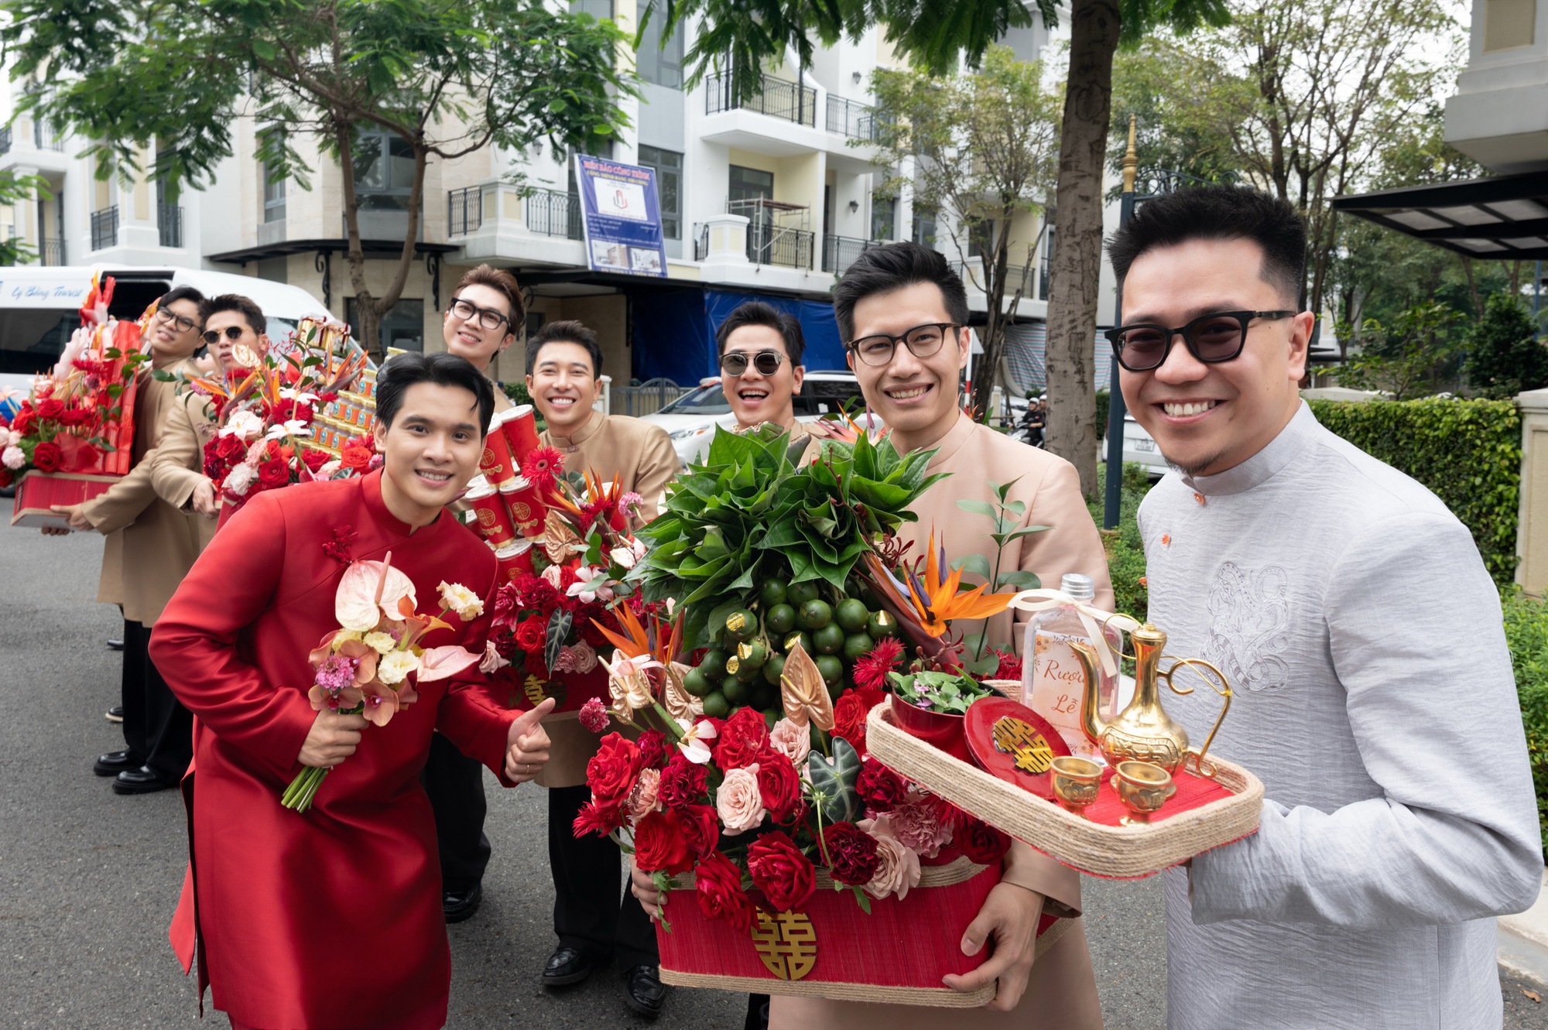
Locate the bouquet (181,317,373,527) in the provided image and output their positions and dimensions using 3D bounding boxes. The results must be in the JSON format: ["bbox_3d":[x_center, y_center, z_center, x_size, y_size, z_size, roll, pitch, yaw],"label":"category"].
[{"bbox_3d":[-1.379,-0.273,2.930,0.520,0.540,0.380,-1,7,-21],"label":"bouquet"}]

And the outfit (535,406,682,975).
[{"bbox_3d":[-0.445,0.416,2.415,0.530,1.319,0.420,2,5,5],"label":"outfit"}]

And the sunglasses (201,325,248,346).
[{"bbox_3d":[-1.750,-0.557,3.350,0.140,0.048,0.140,-12,-11,0],"label":"sunglasses"}]

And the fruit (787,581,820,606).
[{"bbox_3d":[0.034,0.090,1.200,0.037,0.037,0.037,1,7,0],"label":"fruit"}]

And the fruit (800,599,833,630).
[{"bbox_3d":[0.048,0.114,1.180,0.037,0.037,0.037,1,7,0],"label":"fruit"}]

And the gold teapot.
[{"bbox_3d":[0.319,0.156,0.866,0.138,0.130,0.079,5,10,20],"label":"gold teapot"}]

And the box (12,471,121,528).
[{"bbox_3d":[-2.250,-0.035,3.330,0.294,0.137,0.445,7,-9,-40],"label":"box"}]

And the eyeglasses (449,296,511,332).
[{"bbox_3d":[-0.667,-0.471,2.419,0.145,0.050,0.135,24,11,0],"label":"eyeglasses"}]

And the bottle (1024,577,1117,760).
[{"bbox_3d":[0.262,0.134,0.894,0.074,0.163,0.050,7,11,33],"label":"bottle"}]

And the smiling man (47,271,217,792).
[{"bbox_3d":[-2.140,0.110,3.480,0.500,1.720,0.580,-4,8,-36],"label":"smiling man"}]

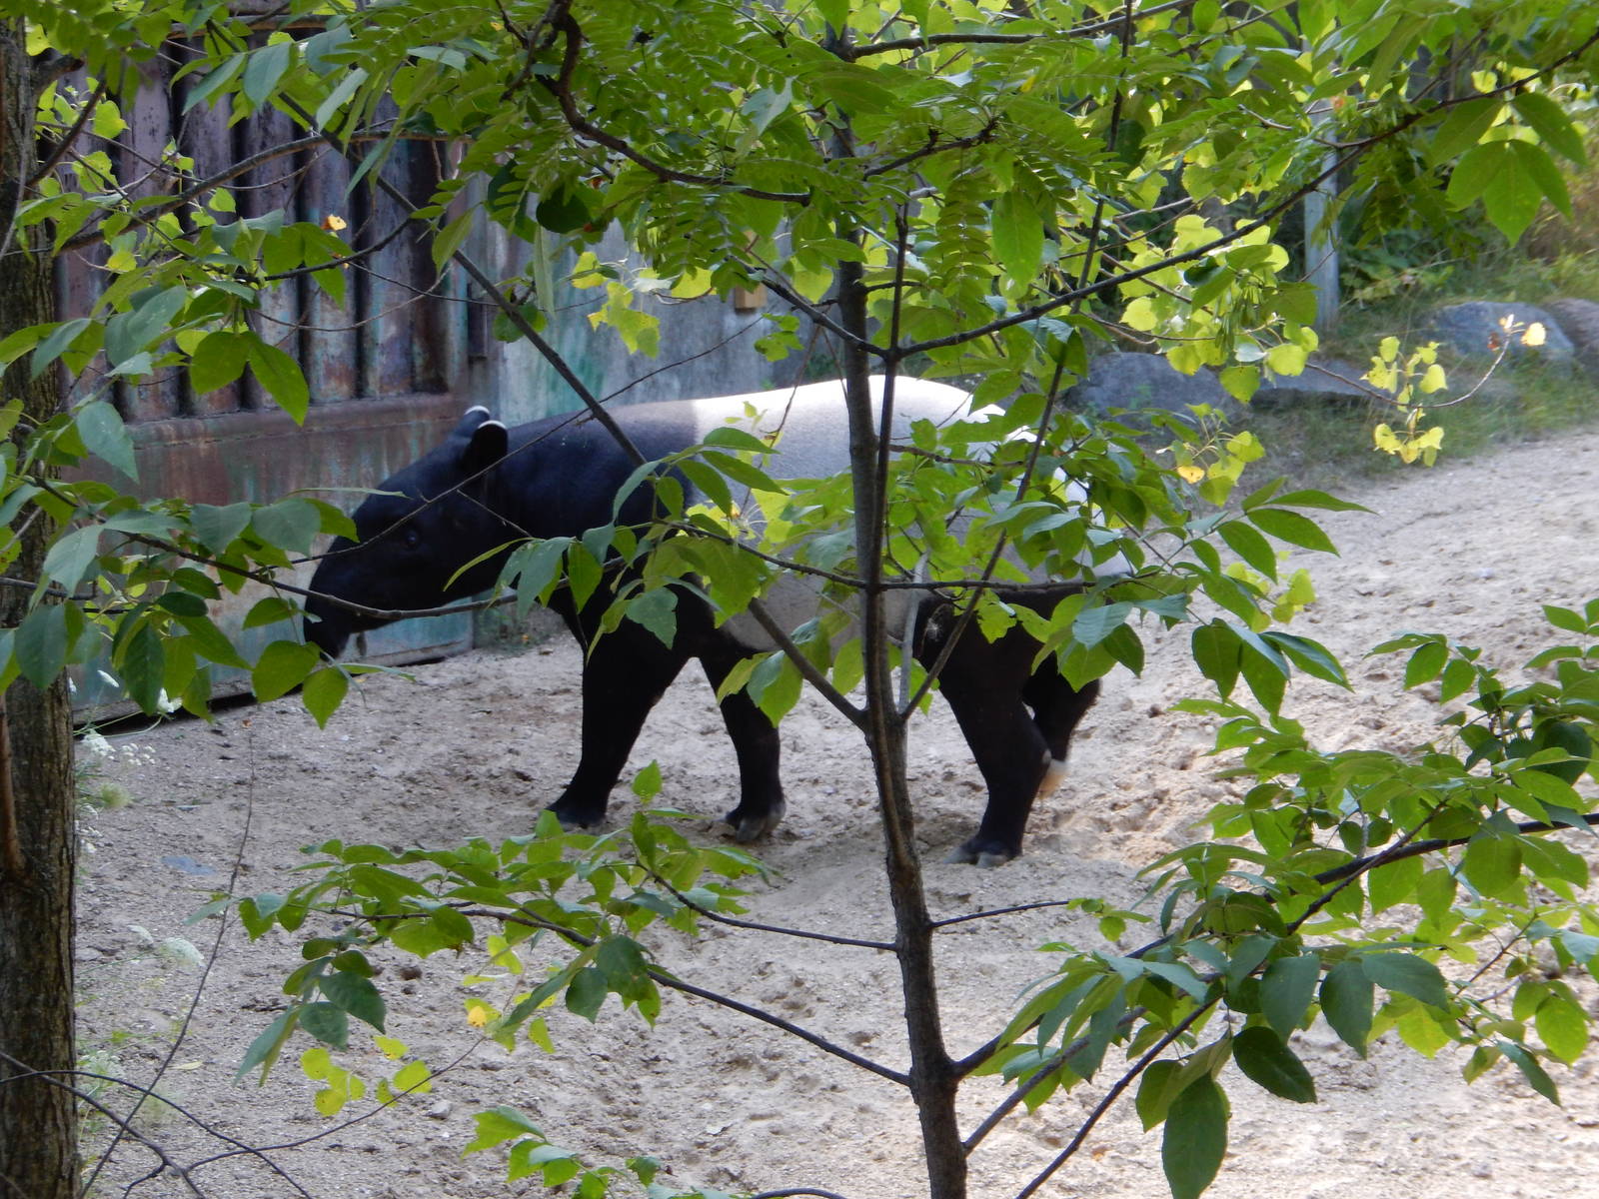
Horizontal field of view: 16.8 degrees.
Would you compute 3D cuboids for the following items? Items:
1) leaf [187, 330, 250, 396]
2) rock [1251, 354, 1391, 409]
[{"bbox_3d":[-0.687,-0.280,6.400,0.068,0.088,0.020,30,-15,14],"label":"leaf"},{"bbox_3d":[1.873,-0.777,19.500,0.550,0.190,0.380,2,7,14],"label":"rock"}]

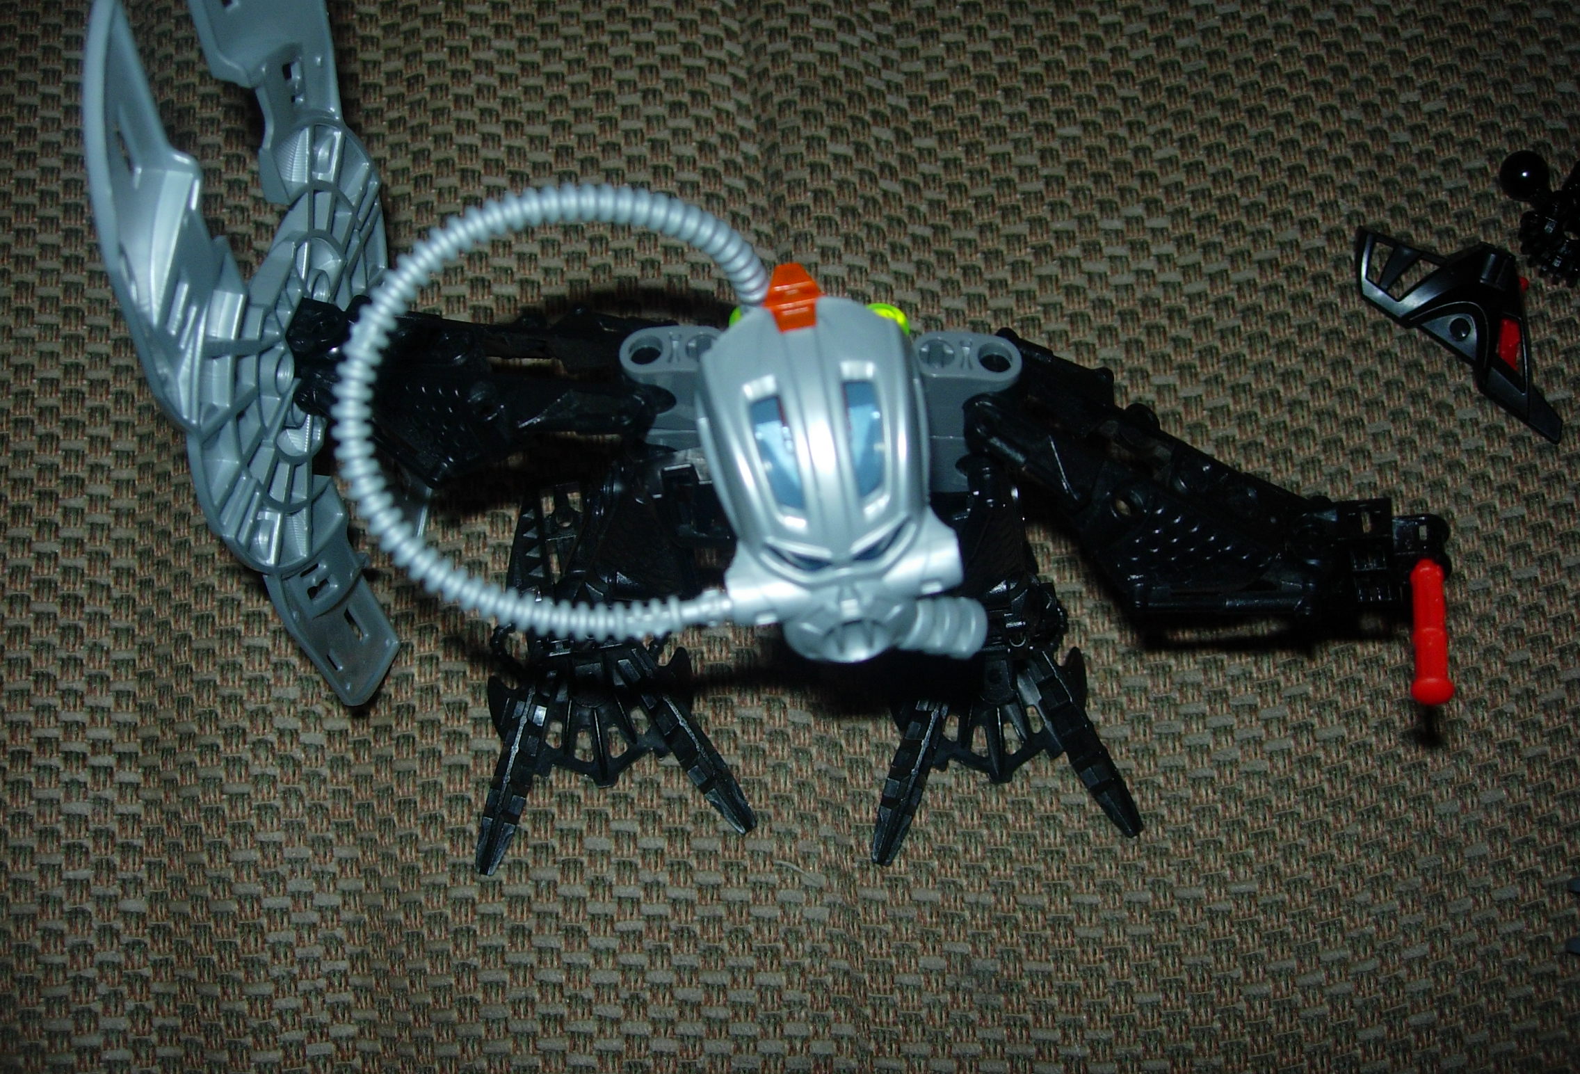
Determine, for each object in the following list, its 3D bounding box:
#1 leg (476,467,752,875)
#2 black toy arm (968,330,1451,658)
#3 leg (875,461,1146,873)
[{"bbox_3d":[-0.033,0.021,0.291,0.051,0.083,0.055,-4,68,-2],"label":"leg"},{"bbox_3d":[0.061,-0.004,0.259,0.075,0.025,0.030,21,68,-11],"label":"black toy arm"},{"bbox_3d":[0.040,0.021,0.291,0.050,0.083,0.055,-4,68,-2],"label":"leg"}]

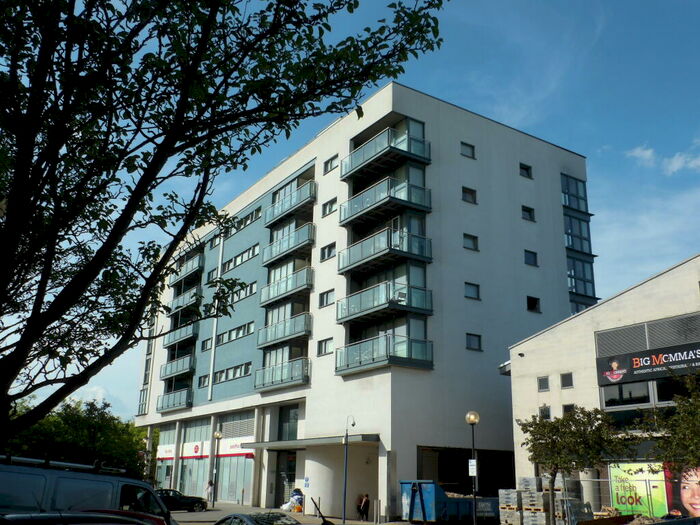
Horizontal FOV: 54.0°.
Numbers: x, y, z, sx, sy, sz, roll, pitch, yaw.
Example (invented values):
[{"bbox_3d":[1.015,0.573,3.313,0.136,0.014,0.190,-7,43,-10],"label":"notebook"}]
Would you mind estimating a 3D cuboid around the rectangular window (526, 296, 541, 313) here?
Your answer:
[{"bbox_3d":[10.975,2.528,41.147,1.062,0.831,0.150,12,-20,-31],"label":"rectangular window"}]

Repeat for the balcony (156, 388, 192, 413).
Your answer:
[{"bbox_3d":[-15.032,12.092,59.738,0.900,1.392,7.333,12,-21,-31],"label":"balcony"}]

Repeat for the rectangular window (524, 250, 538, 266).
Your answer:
[{"bbox_3d":[11.016,-0.213,41.936,1.058,0.936,0.170,12,-21,-31],"label":"rectangular window"}]

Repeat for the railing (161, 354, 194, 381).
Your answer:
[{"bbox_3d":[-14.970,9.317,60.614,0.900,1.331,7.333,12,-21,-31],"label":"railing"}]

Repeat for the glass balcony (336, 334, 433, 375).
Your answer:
[{"bbox_3d":[1.778,5.111,36.564,2.871,1.479,4.959,12,-20,-31],"label":"glass balcony"}]

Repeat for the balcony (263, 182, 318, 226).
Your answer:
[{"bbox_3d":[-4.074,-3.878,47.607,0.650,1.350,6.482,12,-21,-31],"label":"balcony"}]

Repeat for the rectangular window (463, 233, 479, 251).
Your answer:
[{"bbox_3d":[6.899,-1.138,39.431,1.078,0.831,0.150,12,-20,-31],"label":"rectangular window"}]

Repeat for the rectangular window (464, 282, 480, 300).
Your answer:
[{"bbox_3d":[6.810,1.637,38.504,1.099,0.956,0.170,12,-21,-31],"label":"rectangular window"}]

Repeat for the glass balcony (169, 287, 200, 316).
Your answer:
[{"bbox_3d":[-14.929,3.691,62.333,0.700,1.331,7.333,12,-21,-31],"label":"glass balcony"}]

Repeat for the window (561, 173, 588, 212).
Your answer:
[{"bbox_3d":[15.060,-4.605,45.997,2.538,2.349,0.203,12,-20,-31],"label":"window"}]

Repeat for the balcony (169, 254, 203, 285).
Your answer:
[{"bbox_3d":[-14.908,0.791,62.505,0.464,1.349,7.482,12,-20,-31],"label":"balcony"}]

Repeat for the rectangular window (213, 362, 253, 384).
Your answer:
[{"bbox_3d":[-8.623,8.173,50.428,0.150,0.873,6.739,12,-20,-31],"label":"rectangular window"}]

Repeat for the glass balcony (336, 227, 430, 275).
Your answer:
[{"bbox_3d":[1.918,-0.321,38.765,2.925,1.364,4.960,12,-21,-31],"label":"glass balcony"}]

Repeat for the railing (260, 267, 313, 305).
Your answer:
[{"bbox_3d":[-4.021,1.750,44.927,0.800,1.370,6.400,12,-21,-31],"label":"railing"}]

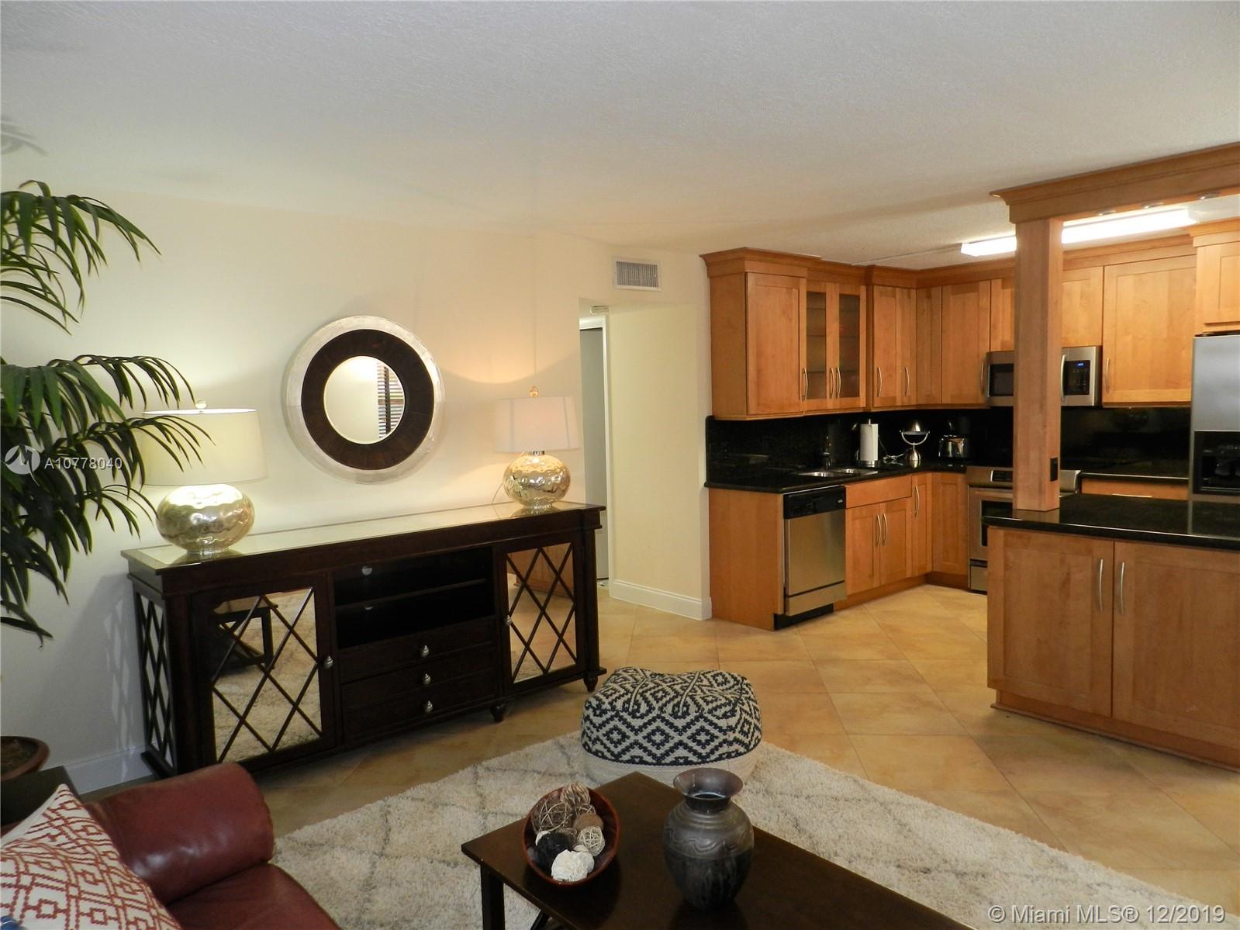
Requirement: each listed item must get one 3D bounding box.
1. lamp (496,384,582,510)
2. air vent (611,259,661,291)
[{"bbox_3d":[-0.445,-0.090,4.341,0.450,0.630,0.450,-6,6,-39],"label":"lamp"},{"bbox_3d":[0.117,-1.166,5.055,0.388,0.187,0.030,-5,6,-39],"label":"air vent"}]

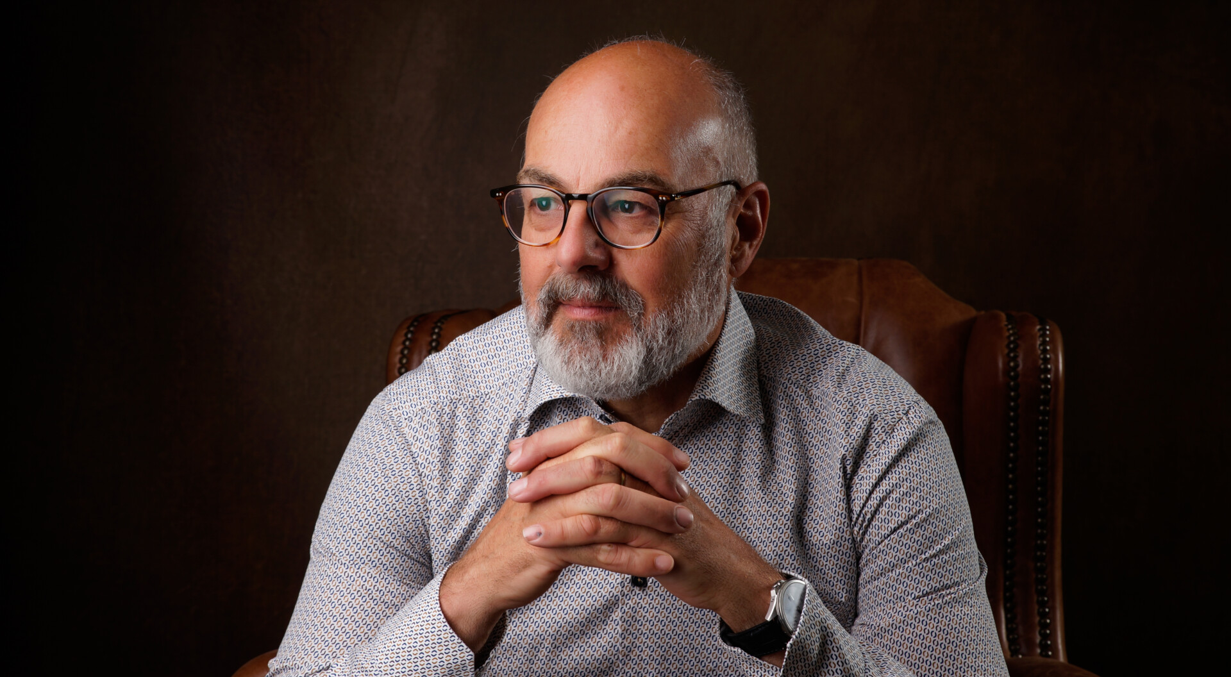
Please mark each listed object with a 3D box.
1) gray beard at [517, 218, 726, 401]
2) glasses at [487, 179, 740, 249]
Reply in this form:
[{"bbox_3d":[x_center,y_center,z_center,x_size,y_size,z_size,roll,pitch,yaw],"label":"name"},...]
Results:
[{"bbox_3d":[-0.002,-0.024,1.480,0.154,0.126,0.108,3,10,29],"label":"gray beard"},{"bbox_3d":[0.005,-0.091,1.486,0.146,0.052,0.141,3,10,29],"label":"glasses"}]

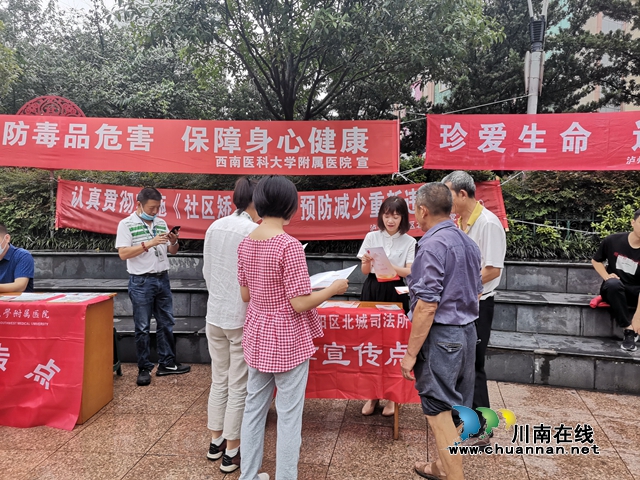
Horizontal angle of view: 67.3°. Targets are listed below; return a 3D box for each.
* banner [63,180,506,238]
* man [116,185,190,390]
[{"bbox_3d":[-0.571,-0.415,6.610,6.216,0.820,0.070,1,1,2],"label":"banner"},{"bbox_3d":[-1.429,0.364,4.116,0.470,1.660,0.500,2,1,44],"label":"man"}]

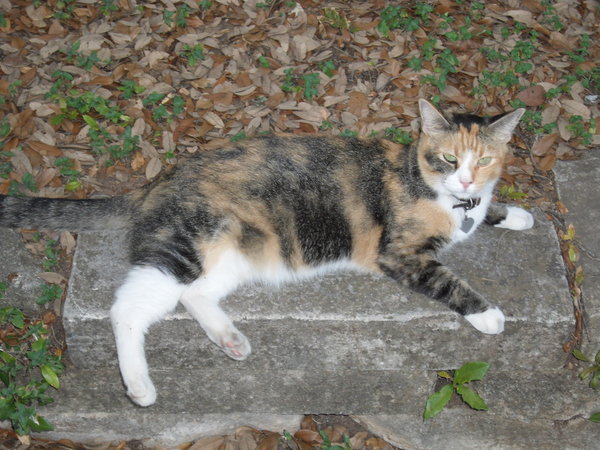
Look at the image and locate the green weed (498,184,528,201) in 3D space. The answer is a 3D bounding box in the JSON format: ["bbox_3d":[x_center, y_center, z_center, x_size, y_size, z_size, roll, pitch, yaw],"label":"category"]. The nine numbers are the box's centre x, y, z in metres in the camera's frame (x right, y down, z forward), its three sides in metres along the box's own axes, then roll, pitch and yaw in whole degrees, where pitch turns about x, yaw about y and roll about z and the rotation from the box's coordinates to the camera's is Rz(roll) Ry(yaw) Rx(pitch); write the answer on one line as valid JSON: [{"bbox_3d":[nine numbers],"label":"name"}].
[{"bbox_3d":[0.282,-0.043,1.737,0.040,0.015,0.019,0,41,0],"label":"green weed"}]

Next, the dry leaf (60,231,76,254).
[{"bbox_3d":[-0.291,0.022,1.655,0.018,0.011,0.036,-4,42,-5],"label":"dry leaf"}]

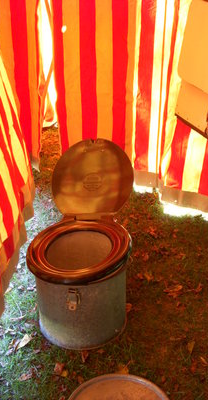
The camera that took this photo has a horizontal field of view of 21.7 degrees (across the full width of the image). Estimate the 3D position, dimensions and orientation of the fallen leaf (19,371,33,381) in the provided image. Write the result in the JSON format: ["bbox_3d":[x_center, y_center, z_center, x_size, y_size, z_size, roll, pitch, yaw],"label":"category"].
[{"bbox_3d":[-0.263,0.592,1.821,0.048,0.013,0.027,-18,35,-27],"label":"fallen leaf"}]

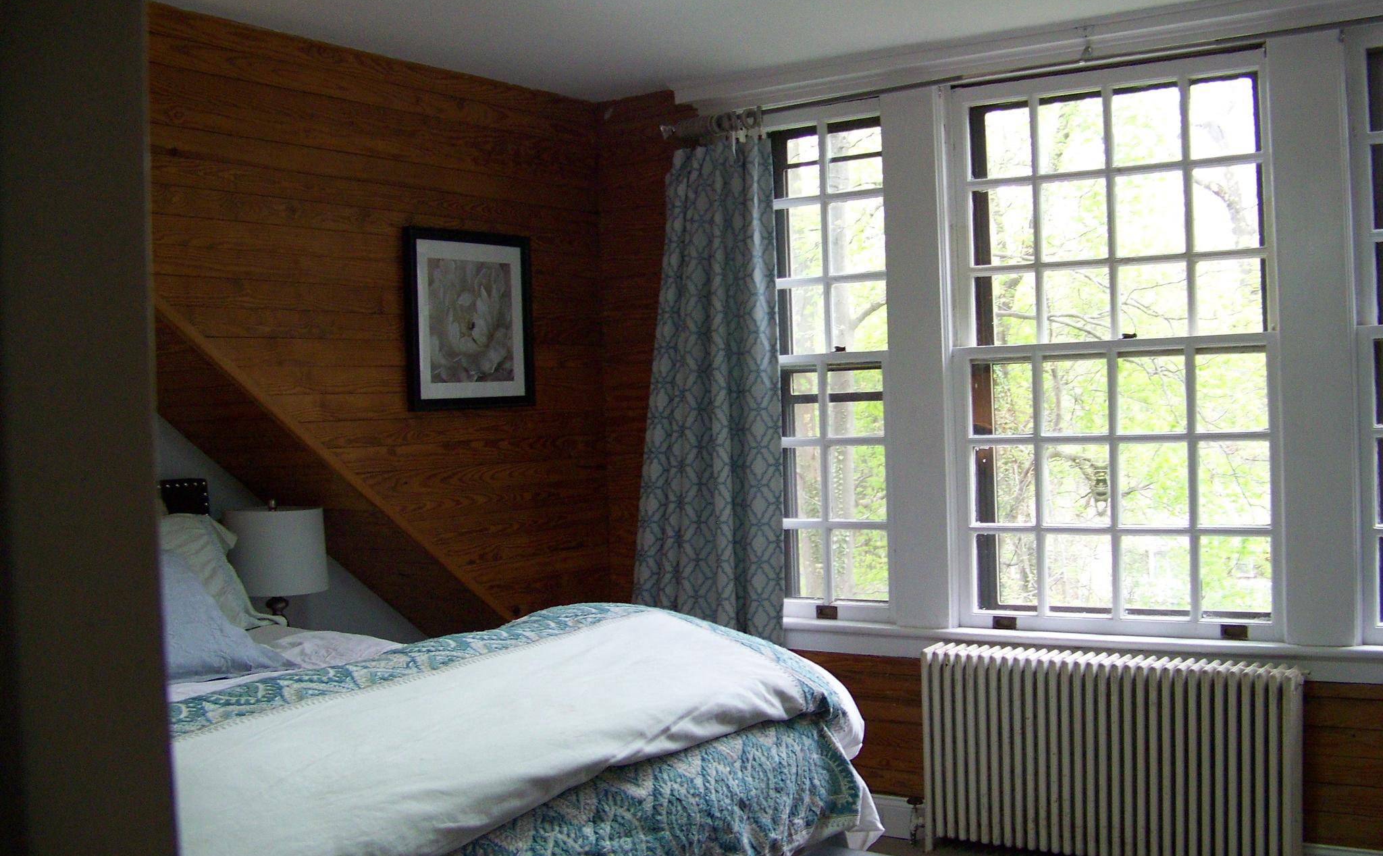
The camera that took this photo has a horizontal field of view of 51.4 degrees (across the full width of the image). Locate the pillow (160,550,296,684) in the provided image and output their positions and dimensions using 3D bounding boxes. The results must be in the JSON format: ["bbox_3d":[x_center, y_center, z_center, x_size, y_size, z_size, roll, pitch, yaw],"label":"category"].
[{"bbox_3d":[-1.529,0.540,4.083,0.660,0.460,0.170,-3,-41,-47],"label":"pillow"}]

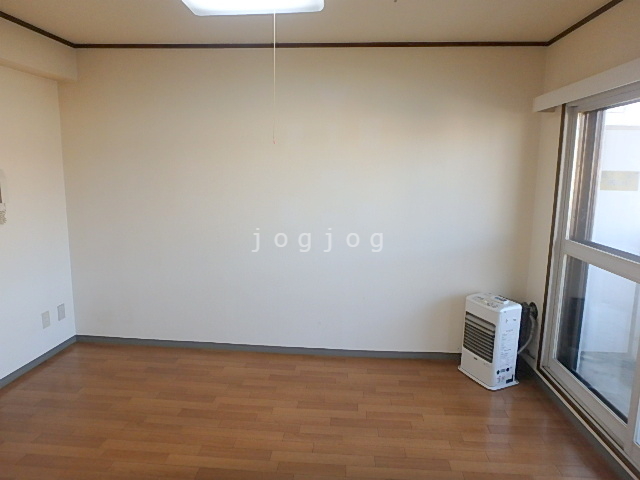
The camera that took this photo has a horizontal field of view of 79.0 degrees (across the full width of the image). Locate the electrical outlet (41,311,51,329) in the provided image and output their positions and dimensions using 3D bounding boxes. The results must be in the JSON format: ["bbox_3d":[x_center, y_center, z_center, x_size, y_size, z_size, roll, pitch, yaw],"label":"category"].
[{"bbox_3d":[-2.094,0.615,2.978,0.010,0.120,0.070,2,9,4],"label":"electrical outlet"}]

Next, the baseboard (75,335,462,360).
[{"bbox_3d":[-0.361,0.902,3.207,3.450,0.064,0.015,2,9,4],"label":"baseboard"}]

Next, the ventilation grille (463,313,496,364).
[{"bbox_3d":[1.145,0.690,2.777,0.030,0.272,0.292,-2,9,-19],"label":"ventilation grille"}]

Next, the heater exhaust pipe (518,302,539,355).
[{"bbox_3d":[1.470,0.639,2.837,0.150,0.360,0.160,2,9,4],"label":"heater exhaust pipe"}]

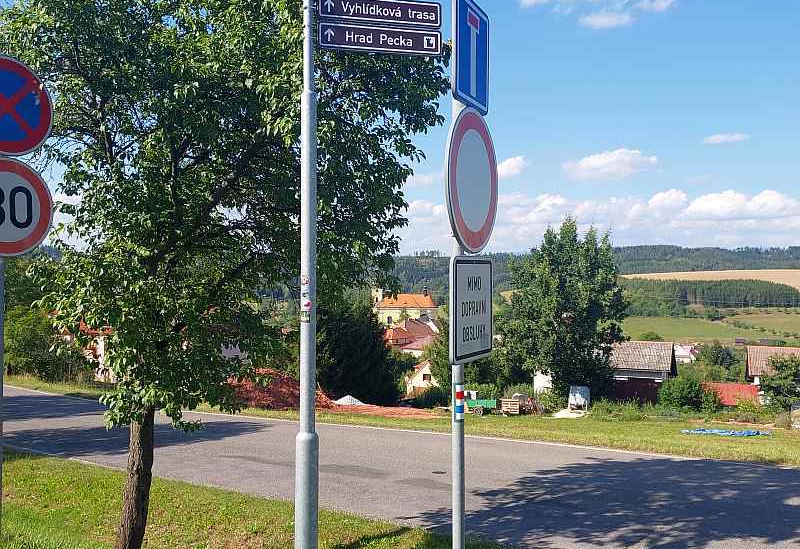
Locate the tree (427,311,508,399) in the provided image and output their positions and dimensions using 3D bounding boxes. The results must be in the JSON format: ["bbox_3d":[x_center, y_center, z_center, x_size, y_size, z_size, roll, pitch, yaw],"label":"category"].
[{"bbox_3d":[3.830,4.710,49.000,4.660,5.220,4.420,0,0,4],"label":"tree"}]

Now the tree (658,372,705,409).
[{"bbox_3d":[13.700,5.670,42.000,2.240,1.900,2.130,0,0,18],"label":"tree"}]

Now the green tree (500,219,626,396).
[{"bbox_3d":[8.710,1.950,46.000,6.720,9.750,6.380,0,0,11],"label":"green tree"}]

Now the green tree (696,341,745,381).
[{"bbox_3d":[25.250,7.050,68.000,3.780,3.550,3.780,0,0,20],"label":"green tree"}]

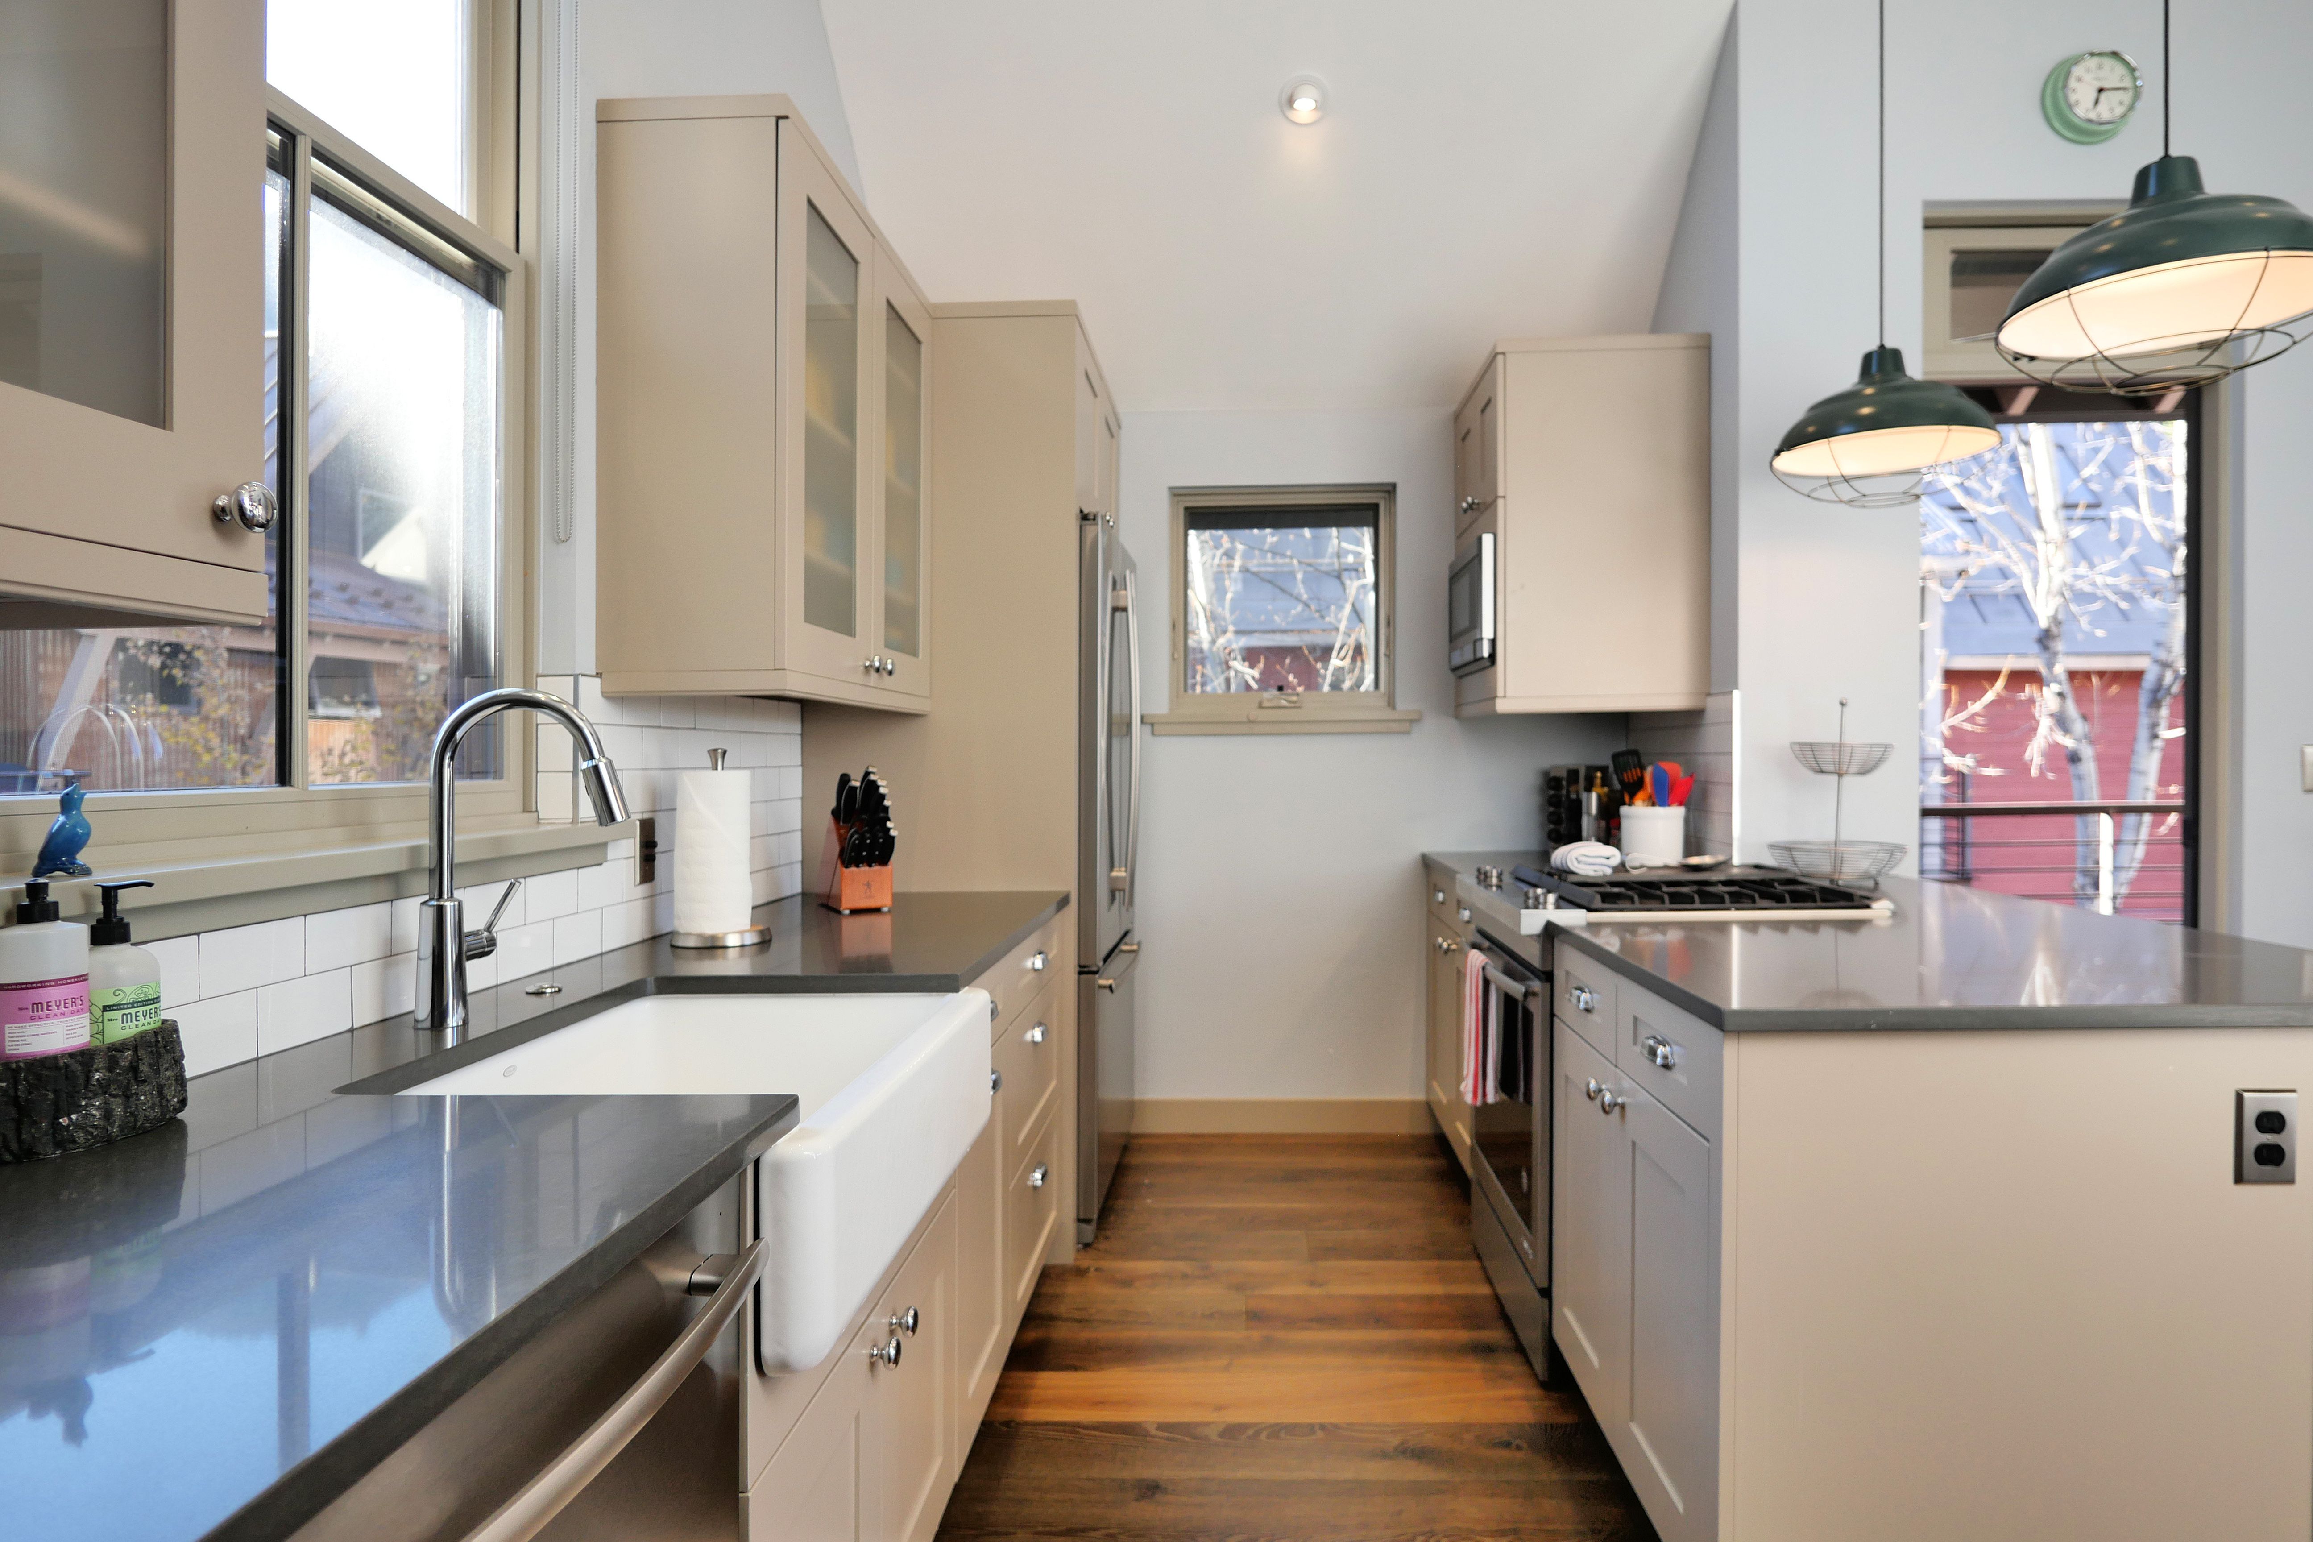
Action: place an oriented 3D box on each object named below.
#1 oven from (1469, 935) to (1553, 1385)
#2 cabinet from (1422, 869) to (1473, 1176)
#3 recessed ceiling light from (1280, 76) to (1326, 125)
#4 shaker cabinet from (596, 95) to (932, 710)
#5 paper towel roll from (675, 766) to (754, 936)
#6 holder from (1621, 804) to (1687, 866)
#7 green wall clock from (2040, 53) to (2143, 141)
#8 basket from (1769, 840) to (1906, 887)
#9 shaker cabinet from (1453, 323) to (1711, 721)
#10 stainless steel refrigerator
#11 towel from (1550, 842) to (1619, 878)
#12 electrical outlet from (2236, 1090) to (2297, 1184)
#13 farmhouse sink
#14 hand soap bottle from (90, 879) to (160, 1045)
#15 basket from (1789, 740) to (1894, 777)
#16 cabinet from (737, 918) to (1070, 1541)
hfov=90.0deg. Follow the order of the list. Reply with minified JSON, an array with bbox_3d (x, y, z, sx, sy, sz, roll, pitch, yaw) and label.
[{"bbox_3d":[1.117,0.803,2.691,0.698,0.880,0.752,0,0,4],"label":"oven"},{"bbox_3d":[1.207,0.764,3.496,0.615,0.883,0.800,0,1,4],"label":"cabinet"},{"bbox_3d":[0.405,-1.854,3.198,0.128,0.035,0.128,0,-44,4],"label":"recessed ceiling light"},{"bbox_3d":[-0.746,-0.632,2.386,0.331,1.003,0.890,0,0,4],"label":"shaker cabinet"},{"bbox_3d":[-0.797,0.147,2.087,0.142,0.285,0.142,0,1,4],"label":"paper towel roll"},{"bbox_3d":[1.425,0.191,3.314,0.173,0.182,0.173,0,0,4],"label":"holder"},{"bbox_3d":[2.491,-1.794,3.080,0.245,0.245,0.065,0,1,4],"label":"green wall clock"},{"bbox_3d":[1.755,0.248,2.979,0.340,0.100,0.340,0,1,4],"label":"basket"},{"bbox_3d":[1.234,-0.662,3.440,0.563,1.008,0.618,0,0,4],"label":"shaker cabinet"},{"bbox_3d":[-0.428,0.283,3.379,0.720,1.820,0.910,0,1,4],"label":"stainless steel refrigerator"},{"bbox_3d":[1.191,0.245,3.252,0.154,0.093,0.224,0,0,4],"label":"towel"},{"bbox_3d":[1.421,0.469,1.480,0.073,0.118,0.010,0,1,4],"label":"electrical outlet"},{"bbox_3d":[-0.542,0.453,1.458,0.534,0.230,0.730,0,0,4],"label":"farmhouse sink"},{"bbox_3d":[-0.931,0.195,1.034,0.074,0.195,0.065,0,0,8],"label":"hand soap bottle"},{"bbox_3d":[1.767,-0.033,2.983,0.234,0.093,0.234,0,0,4],"label":"basket"},{"bbox_3d":[-0.594,0.774,1.957,0.605,0.883,1.840,0,1,4],"label":"cabinet"}]

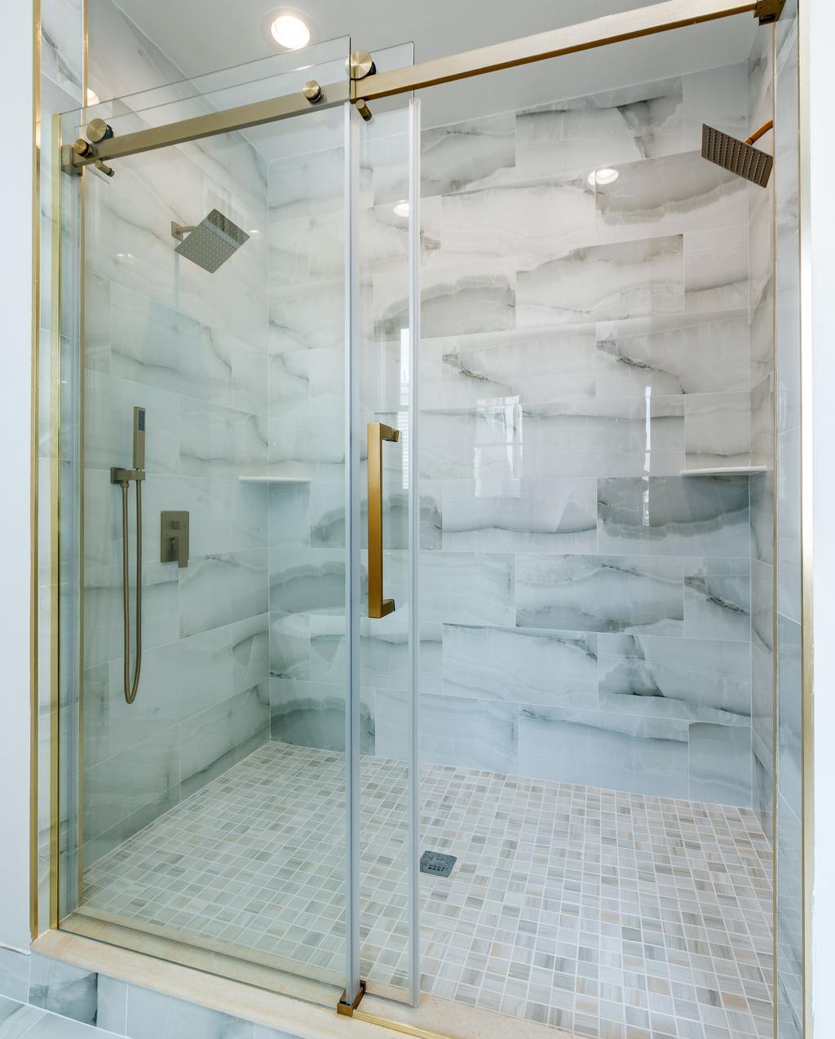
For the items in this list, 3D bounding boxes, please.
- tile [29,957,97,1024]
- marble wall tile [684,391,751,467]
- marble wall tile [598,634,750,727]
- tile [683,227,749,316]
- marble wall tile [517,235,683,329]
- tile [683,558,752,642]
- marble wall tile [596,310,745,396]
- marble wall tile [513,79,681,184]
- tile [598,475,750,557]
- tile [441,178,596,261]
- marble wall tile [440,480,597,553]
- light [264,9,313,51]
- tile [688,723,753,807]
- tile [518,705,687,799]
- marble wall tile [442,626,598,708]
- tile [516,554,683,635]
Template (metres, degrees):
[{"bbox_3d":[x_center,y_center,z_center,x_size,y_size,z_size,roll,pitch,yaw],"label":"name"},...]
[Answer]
[{"bbox_3d":[-0.772,1.023,1.219,0.194,0.115,0.012,0,0,17],"label":"tile"},{"bbox_3d":[1.093,-0.312,2.036,0.213,0.298,0.012,0,0,18],"label":"marble wall tile"},{"bbox_3d":[0.945,0.589,2.078,0.522,0.298,0.012,0,0,18],"label":"marble wall tile"},{"bbox_3d":[1.093,-0.913,2.039,0.213,0.298,0.012,0,0,18],"label":"tile"},{"bbox_3d":[0.693,-0.908,2.152,0.610,0.300,0.012,0,0,17],"label":"marble wall tile"},{"bbox_3d":[1.092,0.288,2.033,0.213,0.298,0.012,0,0,18],"label":"tile"},{"bbox_3d":[0.946,-0.612,2.084,0.522,0.298,0.012,0,0,18],"label":"marble wall tile"},{"bbox_3d":[0.697,-1.507,2.167,0.616,0.287,0.012,0,0,18],"label":"marble wall tile"},{"bbox_3d":[0.948,-0.012,2.083,0.520,0.300,0.012,0,0,17],"label":"tile"},{"bbox_3d":[0.397,-1.207,2.240,0.610,0.300,0.012,0,0,17],"label":"tile"},{"bbox_3d":[0.402,-0.011,2.250,0.610,0.300,0.012,0,0,17],"label":"marble wall tile"},{"bbox_3d":[-0.430,-1.637,1.866,0.175,0.030,0.175,0,0,0],"label":"light"},{"bbox_3d":[1.108,0.891,2.042,0.203,0.297,0.012,0,0,17],"label":"tile"},{"bbox_3d":[0.711,0.885,2.164,0.616,0.300,0.012,0,0,17],"label":"tile"},{"bbox_3d":[0.401,0.589,2.250,0.616,0.298,0.012,0,0,18],"label":"marble wall tile"},{"bbox_3d":[0.696,0.288,2.159,0.616,0.298,0.012,0,0,18],"label":"tile"}]

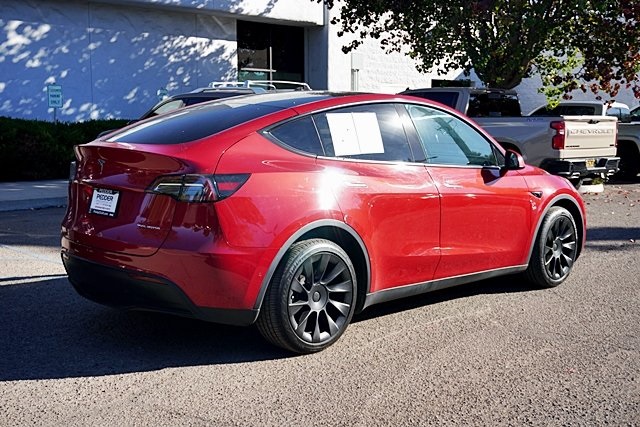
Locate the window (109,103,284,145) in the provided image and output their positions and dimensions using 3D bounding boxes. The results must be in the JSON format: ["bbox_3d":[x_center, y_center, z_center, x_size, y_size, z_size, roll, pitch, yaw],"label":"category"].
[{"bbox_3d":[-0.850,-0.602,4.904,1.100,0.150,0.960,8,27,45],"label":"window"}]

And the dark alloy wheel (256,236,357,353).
[{"bbox_3d":[-0.073,0.488,4.664,0.700,0.700,0.250,-6,10,-44],"label":"dark alloy wheel"}]

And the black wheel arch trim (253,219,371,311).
[{"bbox_3d":[-0.031,0.292,4.537,0.940,0.520,0.100,-6,10,-44],"label":"black wheel arch trim"}]

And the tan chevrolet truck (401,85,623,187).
[{"bbox_3d":[2.649,-1.394,14.883,2.070,1.960,5.890,-6,9,-43],"label":"tan chevrolet truck"}]

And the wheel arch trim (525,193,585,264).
[{"bbox_3d":[2.018,0.112,6.546,0.970,0.550,0.100,-6,10,-44],"label":"wheel arch trim"}]

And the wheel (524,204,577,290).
[{"bbox_3d":[1.991,0.282,6.677,0.700,0.700,0.250,-6,10,-44],"label":"wheel"}]

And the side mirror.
[{"bbox_3d":[1.502,-0.414,5.901,0.160,0.160,0.210,-6,10,-44],"label":"side mirror"}]

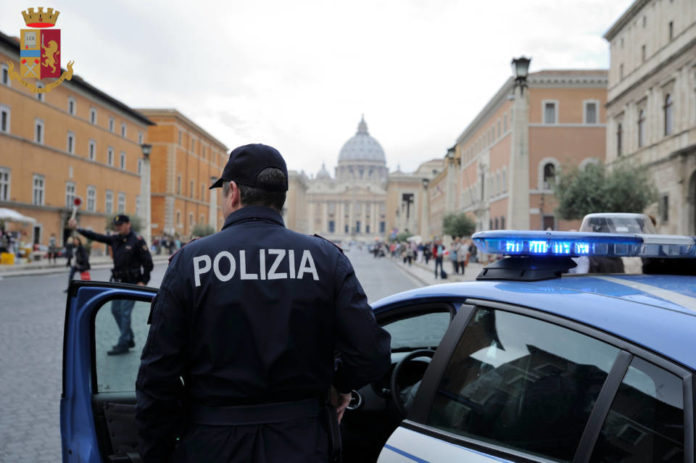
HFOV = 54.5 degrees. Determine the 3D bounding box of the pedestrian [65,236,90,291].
[{"bbox_3d":[-8.081,0.971,20.200,0.750,1.660,0.550,1,-1,-30],"label":"pedestrian"}]

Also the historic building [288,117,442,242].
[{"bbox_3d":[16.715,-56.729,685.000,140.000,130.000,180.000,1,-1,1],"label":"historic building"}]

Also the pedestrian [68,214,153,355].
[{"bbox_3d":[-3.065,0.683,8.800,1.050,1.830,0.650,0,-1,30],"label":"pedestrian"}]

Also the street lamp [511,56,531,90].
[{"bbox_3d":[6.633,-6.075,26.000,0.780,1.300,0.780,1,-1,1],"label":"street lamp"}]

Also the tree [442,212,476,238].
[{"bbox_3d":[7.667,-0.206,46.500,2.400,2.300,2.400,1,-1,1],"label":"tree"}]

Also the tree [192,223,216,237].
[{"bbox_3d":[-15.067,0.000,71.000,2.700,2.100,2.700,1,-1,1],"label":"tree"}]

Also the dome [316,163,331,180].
[{"bbox_3d":[-25.181,-61.668,695.000,14.500,19.000,14.500,1,-1,1],"label":"dome"}]

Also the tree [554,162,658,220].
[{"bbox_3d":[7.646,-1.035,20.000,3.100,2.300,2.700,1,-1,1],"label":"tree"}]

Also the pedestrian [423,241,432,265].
[{"bbox_3d":[5.585,1.475,47.500,0.600,1.700,0.450,1,-1,6],"label":"pedestrian"}]

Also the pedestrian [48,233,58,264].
[{"bbox_3d":[-15.243,0.880,35.000,0.550,1.660,0.420,1,-1,6],"label":"pedestrian"}]

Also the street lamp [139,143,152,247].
[{"bbox_3d":[-14.973,-2.329,50.000,1.050,8.600,1.050,1,-1,-1],"label":"street lamp"}]

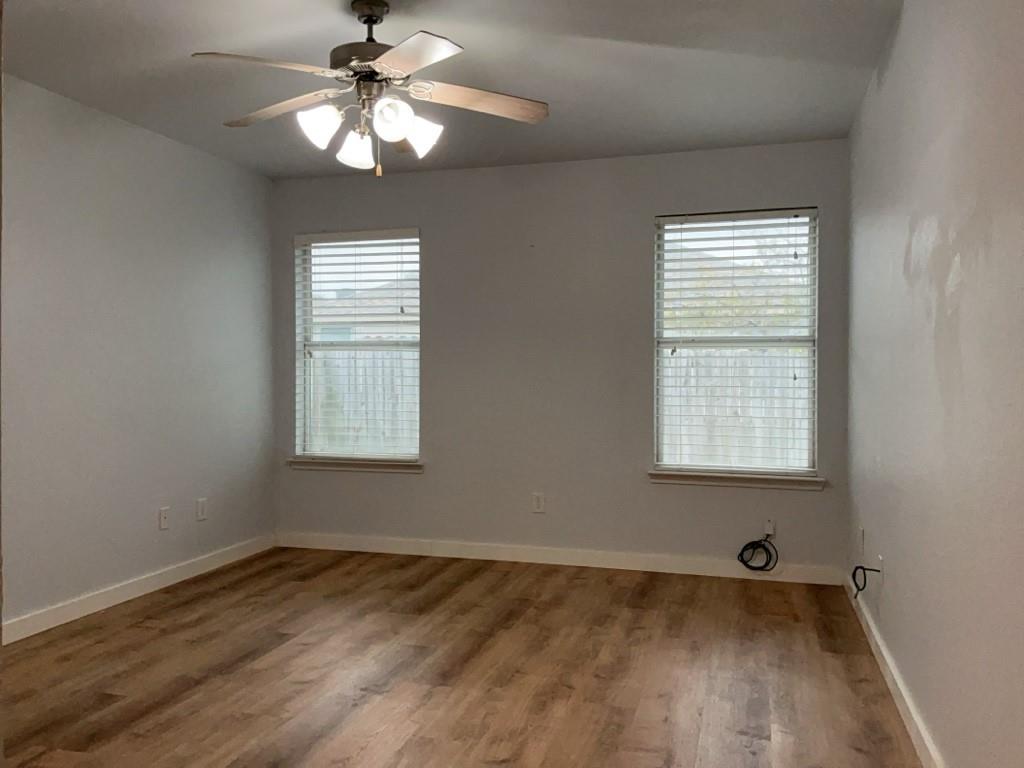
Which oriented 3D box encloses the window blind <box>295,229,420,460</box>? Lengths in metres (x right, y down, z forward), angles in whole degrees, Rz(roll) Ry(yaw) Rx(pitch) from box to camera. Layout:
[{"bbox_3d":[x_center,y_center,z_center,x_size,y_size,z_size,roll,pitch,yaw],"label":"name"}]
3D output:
[{"bbox_3d":[-1.005,-0.248,5.158,0.885,1.458,0.065,0,1,17],"label":"window blind"}]

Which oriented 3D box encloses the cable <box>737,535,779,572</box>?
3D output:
[{"bbox_3d":[1.361,0.941,4.417,0.210,0.180,0.040,0,1,17],"label":"cable"}]

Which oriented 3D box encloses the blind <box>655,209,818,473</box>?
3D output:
[{"bbox_3d":[1.249,-0.226,4.487,0.872,1.457,0.065,0,1,17],"label":"blind"}]

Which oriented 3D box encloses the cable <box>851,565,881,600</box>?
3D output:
[{"bbox_3d":[1.399,0.783,3.156,0.100,0.130,0.085,0,1,17],"label":"cable"}]

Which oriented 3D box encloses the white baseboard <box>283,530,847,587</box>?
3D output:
[{"bbox_3d":[0.112,1.041,4.824,3.510,0.096,0.015,0,1,17],"label":"white baseboard"}]

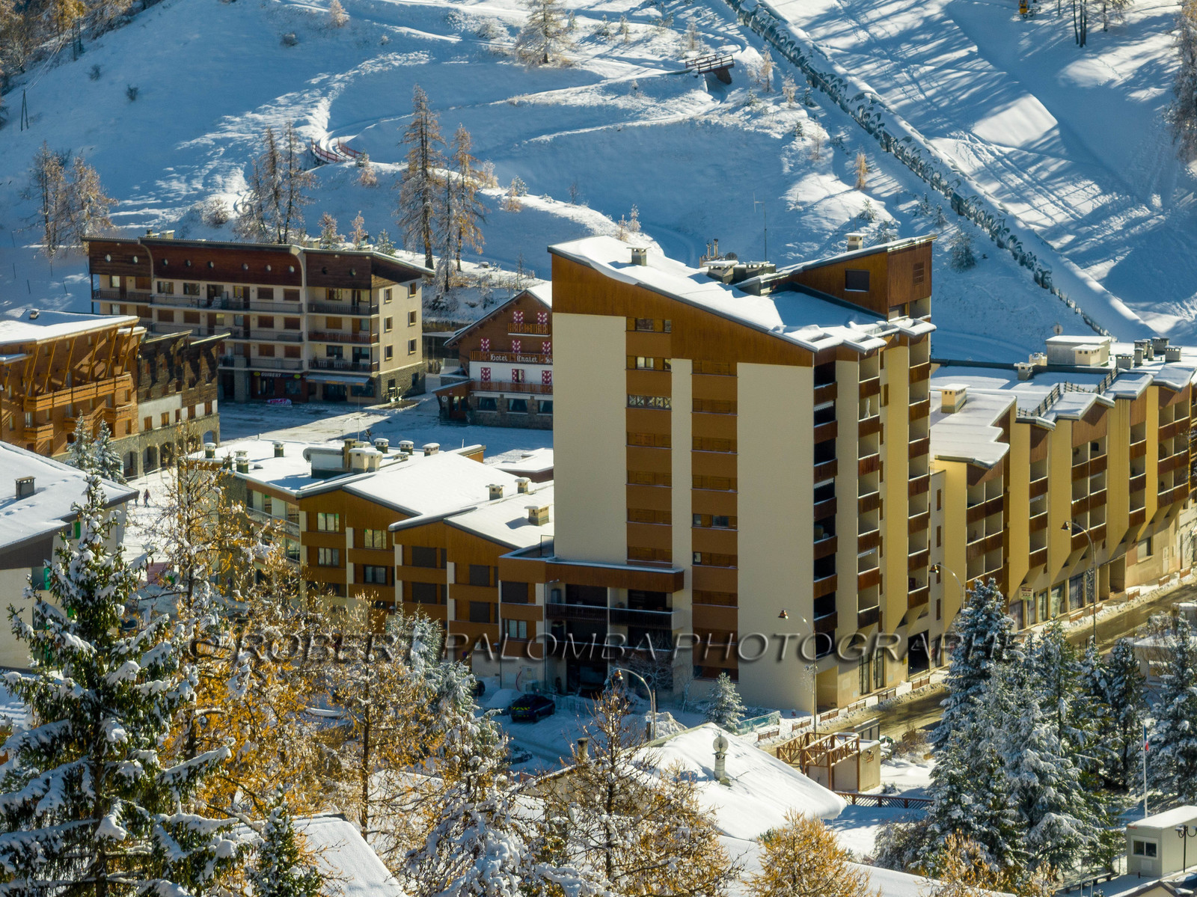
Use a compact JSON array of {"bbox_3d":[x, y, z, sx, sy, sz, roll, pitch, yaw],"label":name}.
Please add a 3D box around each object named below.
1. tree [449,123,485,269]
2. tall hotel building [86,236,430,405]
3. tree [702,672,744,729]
[{"bbox_3d":[-13.316,-25.309,562.000,3.700,14.800,3.700,0,8,0],"label":"tree"},{"bbox_3d":[-33.517,-13.229,546.635,32.500,15.000,12.300,4,9,25],"label":"tall hotel building"},{"bbox_3d":[8.569,17.299,382.000,2.800,3.800,2.800,0,8,0],"label":"tree"}]

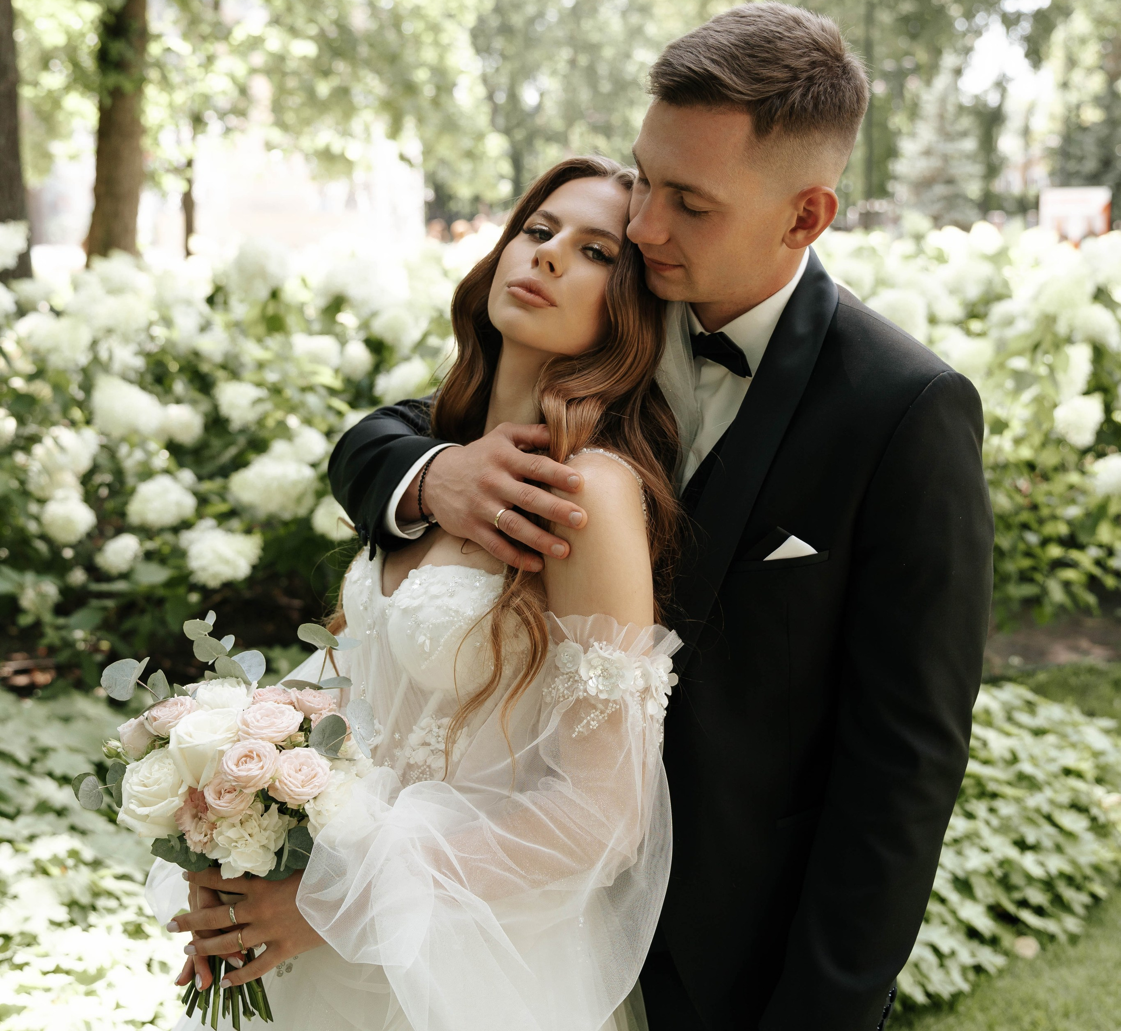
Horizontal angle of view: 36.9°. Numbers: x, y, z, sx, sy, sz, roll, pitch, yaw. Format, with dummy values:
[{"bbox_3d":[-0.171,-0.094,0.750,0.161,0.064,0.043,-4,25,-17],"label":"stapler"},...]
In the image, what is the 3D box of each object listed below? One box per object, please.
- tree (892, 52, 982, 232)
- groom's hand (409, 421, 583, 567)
[{"bbox_3d":[6.281,-5.480,28.000,1.750,4.400,1.750,0,10,0],"label":"tree"},{"bbox_3d":[-0.057,-0.015,1.480,0.165,0.115,0.080,11,3,15],"label":"groom's hand"}]

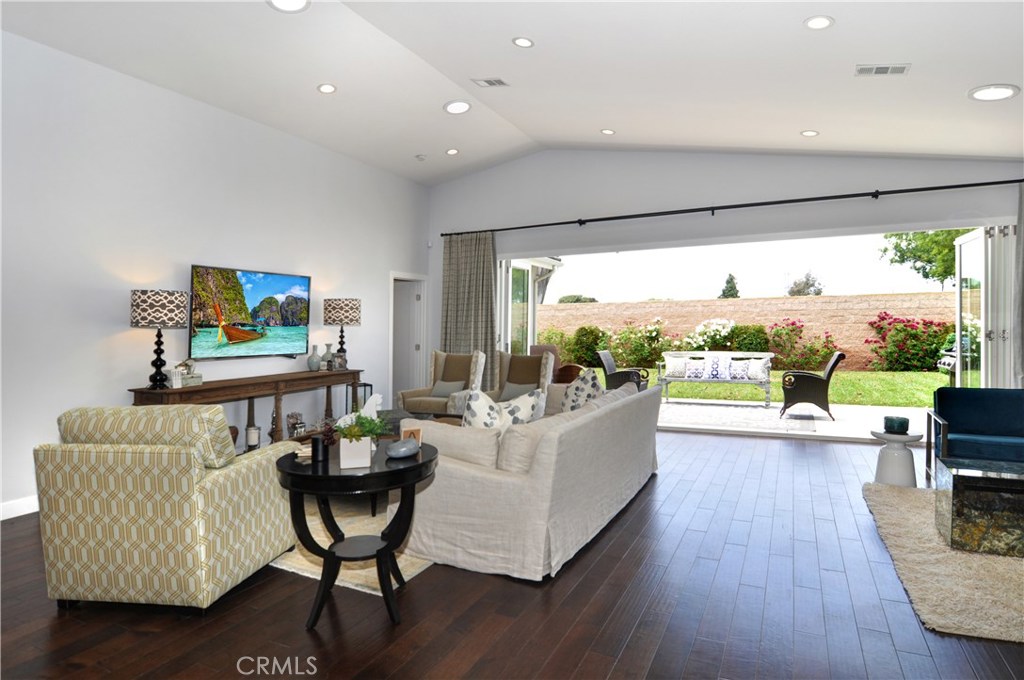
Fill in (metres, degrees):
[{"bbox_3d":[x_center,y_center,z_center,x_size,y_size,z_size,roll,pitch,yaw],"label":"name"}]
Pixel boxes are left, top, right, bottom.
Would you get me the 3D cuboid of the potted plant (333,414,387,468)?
[{"bbox_3d":[-0.674,0.440,2.274,0.225,0.220,0.180,-1,2,-9],"label":"potted plant"}]

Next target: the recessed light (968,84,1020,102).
[{"bbox_3d":[3.461,-1.778,3.662,0.300,0.040,0.300,13,8,28],"label":"recessed light"}]

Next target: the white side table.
[{"bbox_3d":[3.316,1.014,4.398,0.370,0.475,0.370,1,2,29],"label":"white side table"}]

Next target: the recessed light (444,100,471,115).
[{"bbox_3d":[-0.606,-2.588,5.670,0.290,0.040,0.290,-10,-4,-1],"label":"recessed light"}]

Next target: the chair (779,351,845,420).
[{"bbox_3d":[4.429,0.653,7.663,0.890,0.980,0.660,1,2,21],"label":"chair"}]

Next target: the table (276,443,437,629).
[{"bbox_3d":[-0.737,0.919,2.443,0.740,0.735,0.740,0,1,0],"label":"table"}]

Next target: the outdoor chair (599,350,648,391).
[{"bbox_3d":[1.890,0.628,8.574,0.790,0.910,0.660,0,2,22],"label":"outdoor chair"}]

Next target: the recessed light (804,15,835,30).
[{"bbox_3d":[2.105,-2.173,3.500,0.190,0.030,0.190,10,6,28],"label":"recessed light"}]

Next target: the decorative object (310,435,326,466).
[{"bbox_3d":[-0.885,0.493,2.362,0.073,0.112,0.073,-1,2,0],"label":"decorative object"}]

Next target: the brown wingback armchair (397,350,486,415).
[{"bbox_3d":[-0.932,0.672,6.940,0.800,1.060,0.870,0,1,29],"label":"brown wingback armchair"}]

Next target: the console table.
[{"bbox_3d":[-2.472,0.817,5.142,0.500,0.850,2.220,0,1,27],"label":"console table"}]

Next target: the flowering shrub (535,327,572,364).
[{"bbox_3d":[1.330,0.219,16.000,1.200,1.300,1.100,0,2,27],"label":"flowering shrub"}]

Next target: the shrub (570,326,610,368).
[{"bbox_3d":[2.304,0.172,15.200,1.200,1.300,1.150,1,2,29],"label":"shrub"}]

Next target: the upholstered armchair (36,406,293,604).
[{"bbox_3d":[-1.814,0.819,2.828,0.860,0.950,0.800,0,2,10],"label":"upholstered armchair"}]

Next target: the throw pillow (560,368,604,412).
[{"bbox_3d":[0.628,0.501,4.620,0.170,0.480,0.480,16,-27,-36],"label":"throw pillow"}]

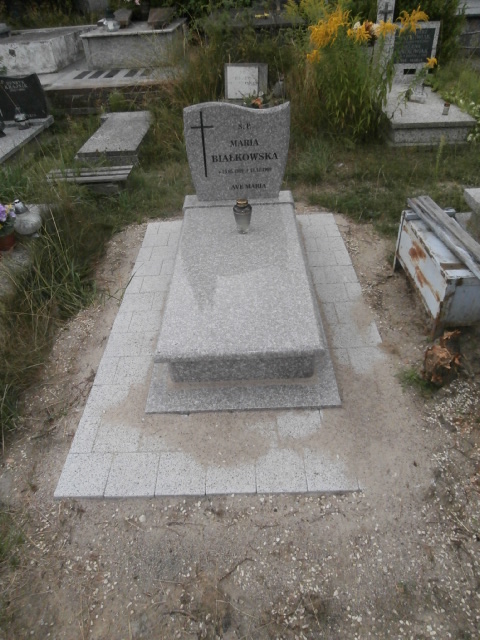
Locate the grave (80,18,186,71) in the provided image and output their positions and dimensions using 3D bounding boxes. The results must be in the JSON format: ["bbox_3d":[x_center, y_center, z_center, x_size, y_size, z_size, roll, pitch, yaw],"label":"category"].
[{"bbox_3d":[-1.683,-4.640,7.441,1.380,0.470,1.700,-2,39,1],"label":"grave"}]

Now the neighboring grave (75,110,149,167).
[{"bbox_3d":[-1.303,-2.019,4.936,0.620,0.210,1.470,-2,39,1],"label":"neighboring grave"}]

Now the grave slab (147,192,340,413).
[{"bbox_3d":[0.006,-0.264,2.637,0.900,0.300,1.790,-2,39,1],"label":"grave slab"}]

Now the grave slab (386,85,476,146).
[{"bbox_3d":[1.972,-2.463,5.233,0.880,0.240,1.750,-2,39,1],"label":"grave slab"}]

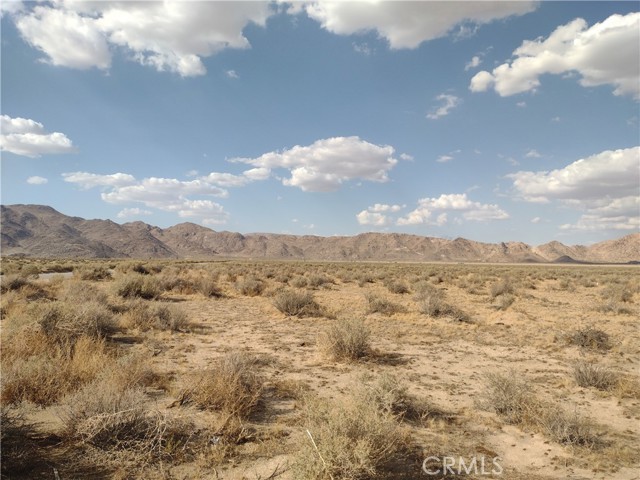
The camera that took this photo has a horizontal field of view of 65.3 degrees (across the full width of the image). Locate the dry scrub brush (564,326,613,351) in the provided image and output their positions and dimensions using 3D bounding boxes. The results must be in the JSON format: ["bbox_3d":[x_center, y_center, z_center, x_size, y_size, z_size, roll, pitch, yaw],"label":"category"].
[{"bbox_3d":[5.067,1.832,9.392,0.839,0.388,0.755,-1,-3,28],"label":"dry scrub brush"}]

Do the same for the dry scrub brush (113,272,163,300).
[{"bbox_3d":[-7.497,1.895,20.654,1.924,1.057,1.732,1,-3,-20],"label":"dry scrub brush"}]

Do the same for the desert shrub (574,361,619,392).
[{"bbox_3d":[3.548,1.727,6.435,0.575,0.332,0.517,-1,-3,29],"label":"desert shrub"}]

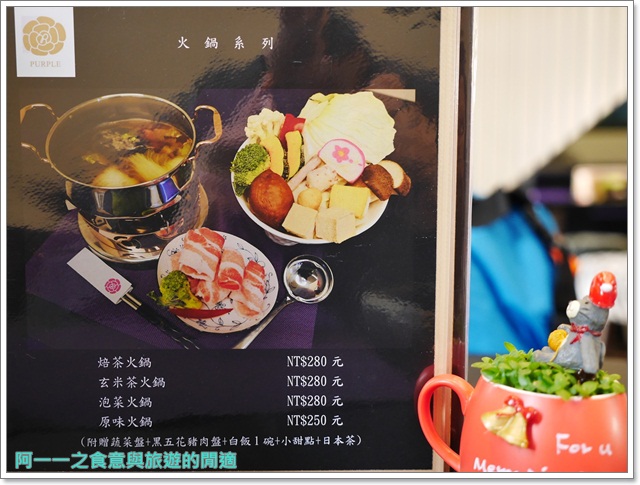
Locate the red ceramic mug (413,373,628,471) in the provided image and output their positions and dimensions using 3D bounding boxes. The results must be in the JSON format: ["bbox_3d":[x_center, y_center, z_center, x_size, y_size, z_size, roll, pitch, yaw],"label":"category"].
[{"bbox_3d":[0.107,0.107,0.409,0.117,0.077,0.089,3,6,25],"label":"red ceramic mug"}]

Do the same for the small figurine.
[{"bbox_3d":[0.131,0.041,0.400,0.040,0.053,0.029,0,5,-9],"label":"small figurine"}]

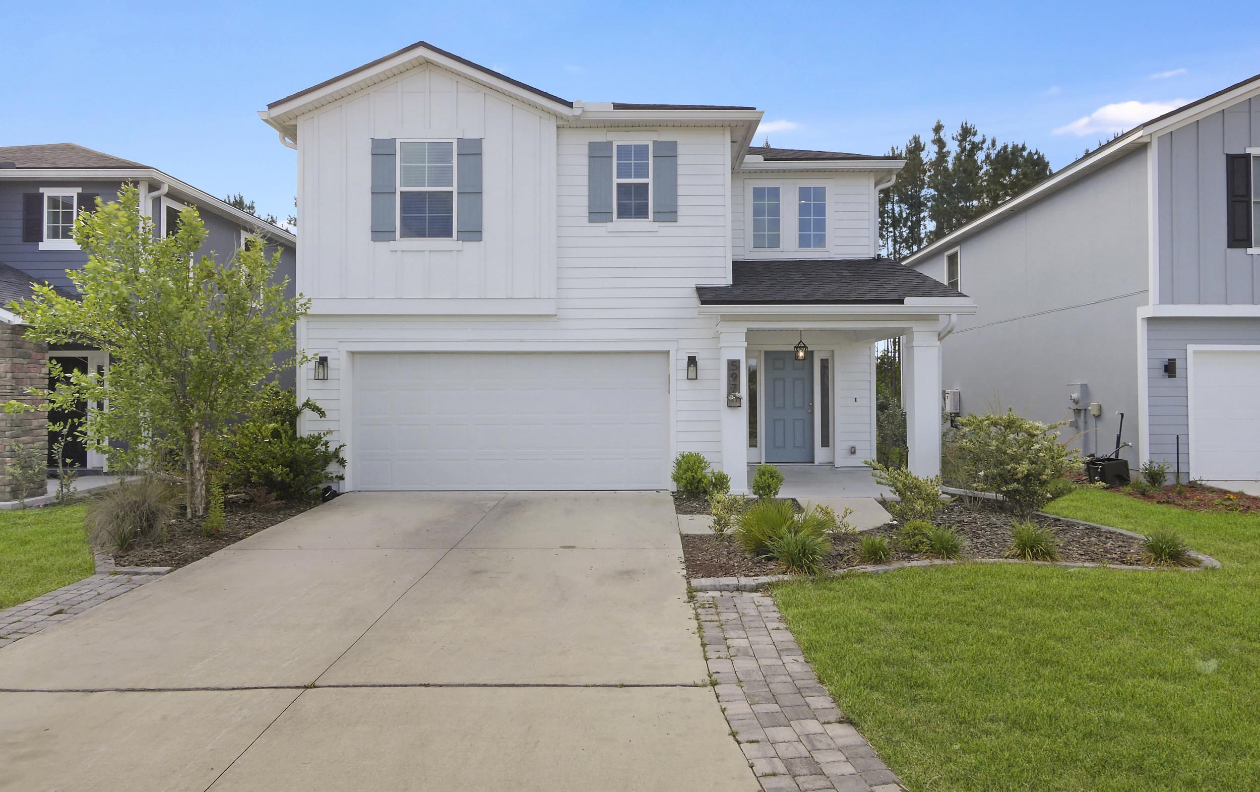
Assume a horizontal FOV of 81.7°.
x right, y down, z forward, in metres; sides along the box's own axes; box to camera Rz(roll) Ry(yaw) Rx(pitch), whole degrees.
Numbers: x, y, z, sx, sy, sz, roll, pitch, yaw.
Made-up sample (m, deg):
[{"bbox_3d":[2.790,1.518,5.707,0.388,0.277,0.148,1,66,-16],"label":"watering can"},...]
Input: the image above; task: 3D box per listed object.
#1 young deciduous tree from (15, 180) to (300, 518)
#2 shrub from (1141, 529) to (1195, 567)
[{"bbox_3d":[-5.876,-0.575,9.100,3.692,4.153,3.300,0,0,0],"label":"young deciduous tree"},{"bbox_3d":[5.252,1.431,7.100,0.528,0.320,0.520,0,0,0],"label":"shrub"}]

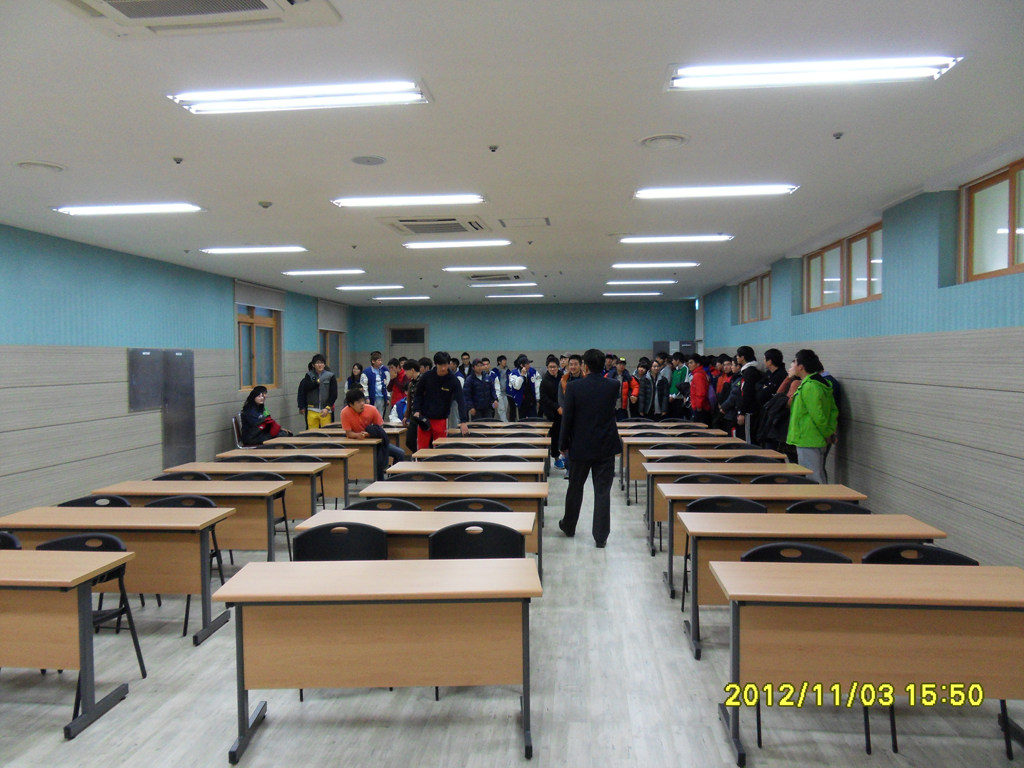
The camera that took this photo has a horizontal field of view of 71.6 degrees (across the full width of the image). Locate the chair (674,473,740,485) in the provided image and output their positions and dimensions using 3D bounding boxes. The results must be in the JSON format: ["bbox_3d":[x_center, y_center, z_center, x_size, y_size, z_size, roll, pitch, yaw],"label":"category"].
[{"bbox_3d":[1.464,1.091,5.294,0.500,0.780,0.480,0,2,5],"label":"chair"}]

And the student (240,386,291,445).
[{"bbox_3d":[-3.524,0.688,10.380,0.760,1.300,0.500,0,2,7],"label":"student"}]

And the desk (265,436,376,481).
[{"bbox_3d":[-2.204,1.035,8.478,1.360,0.725,0.465,0,2,5],"label":"desk"}]

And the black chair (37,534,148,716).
[{"bbox_3d":[-2.280,1.185,3.574,0.490,0.770,0.520,0,2,7],"label":"black chair"}]

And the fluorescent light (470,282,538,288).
[{"bbox_3d":[-0.155,-1.755,12.444,1.250,0.080,0.300,0,2,6],"label":"fluorescent light"}]

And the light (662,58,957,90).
[{"bbox_3d":[1.380,-1.451,3.271,1.250,0.070,0.270,0,2,5],"label":"light"}]

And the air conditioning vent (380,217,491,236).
[{"bbox_3d":[-0.693,-1.476,6.616,0.950,0.070,0.920,0,2,5],"label":"air conditioning vent"}]

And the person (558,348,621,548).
[{"bbox_3d":[0.683,0.555,6.259,0.540,1.730,0.420,-1,2,-2],"label":"person"}]

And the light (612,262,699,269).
[{"bbox_3d":[2.047,-1.704,10.091,1.250,0.070,0.270,0,2,5],"label":"light"}]

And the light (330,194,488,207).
[{"bbox_3d":[-0.840,-1.512,5.841,1.240,0.080,0.250,0,2,6],"label":"light"}]

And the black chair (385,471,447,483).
[{"bbox_3d":[-0.790,1.107,5.563,0.490,0.780,0.490,0,2,4],"label":"black chair"}]

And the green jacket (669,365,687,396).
[{"bbox_3d":[2.870,-0.053,12.200,0.430,0.560,0.290,1,3,41],"label":"green jacket"}]

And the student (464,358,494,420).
[{"bbox_3d":[-0.532,0.411,12.000,0.520,1.710,0.360,-1,2,-5],"label":"student"}]

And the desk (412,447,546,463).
[{"bbox_3d":[-0.297,1.062,7.231,1.343,0.720,0.460,0,2,3],"label":"desk"}]

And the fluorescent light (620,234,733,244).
[{"bbox_3d":[1.818,-1.608,7.871,1.240,0.080,0.250,0,2,6],"label":"fluorescent light"}]

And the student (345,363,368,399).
[{"bbox_3d":[-2.716,0.455,12.400,0.450,1.630,0.330,0,2,0],"label":"student"}]

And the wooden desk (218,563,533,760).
[{"bbox_3d":[-0.543,1.184,3.096,1.318,0.723,0.450,0,2,-1],"label":"wooden desk"}]

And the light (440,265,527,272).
[{"bbox_3d":[-0.383,-1.607,9.877,1.210,0.070,0.260,0,2,5],"label":"light"}]

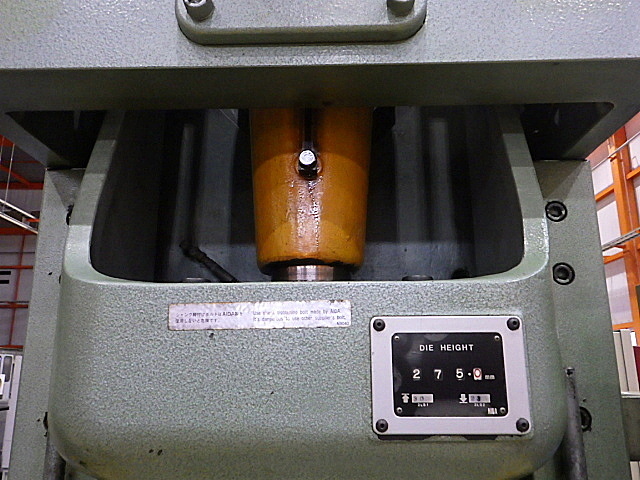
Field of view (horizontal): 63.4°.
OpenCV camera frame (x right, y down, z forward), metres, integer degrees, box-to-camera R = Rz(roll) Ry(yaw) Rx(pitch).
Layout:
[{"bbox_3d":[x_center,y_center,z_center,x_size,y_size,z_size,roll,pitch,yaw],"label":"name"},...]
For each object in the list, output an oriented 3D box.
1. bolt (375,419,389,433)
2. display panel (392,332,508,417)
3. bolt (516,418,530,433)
[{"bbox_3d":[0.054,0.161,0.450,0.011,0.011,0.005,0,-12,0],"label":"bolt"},{"bbox_3d":[0.115,0.119,0.461,0.100,0.072,0.004,0,-12,0],"label":"display panel"},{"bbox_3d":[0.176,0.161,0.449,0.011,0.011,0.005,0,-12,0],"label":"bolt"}]

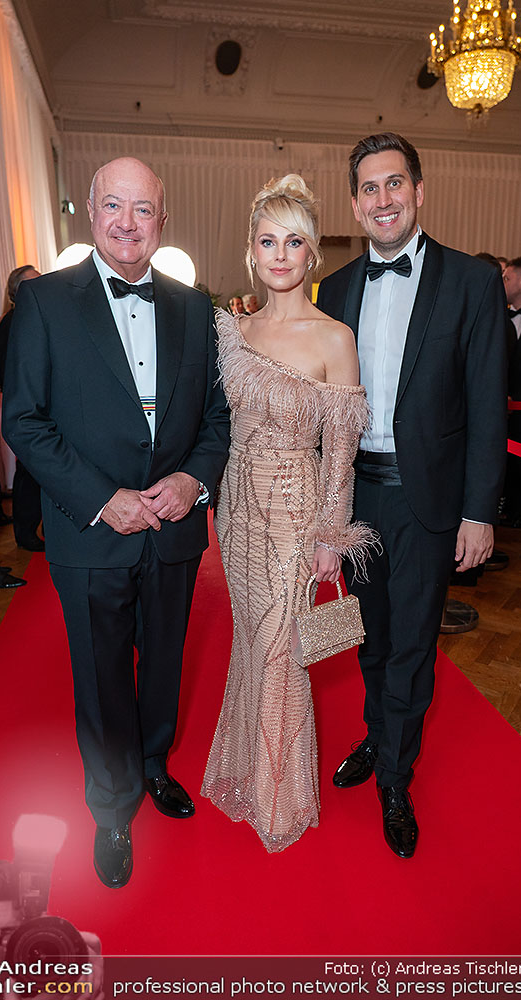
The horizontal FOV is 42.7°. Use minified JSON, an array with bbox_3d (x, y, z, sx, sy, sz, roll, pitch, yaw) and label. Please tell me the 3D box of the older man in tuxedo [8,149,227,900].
[{"bbox_3d":[-0.351,0.083,1.749,0.580,1.785,0.470,-5,16,-22],"label":"older man in tuxedo"}]

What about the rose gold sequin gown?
[{"bbox_3d":[0.065,0.217,1.865,0.500,1.435,0.420,3,14,12],"label":"rose gold sequin gown"}]

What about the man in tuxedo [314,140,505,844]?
[{"bbox_3d":[0.370,0.006,1.834,0.560,1.860,0.440,5,15,19],"label":"man in tuxedo"}]

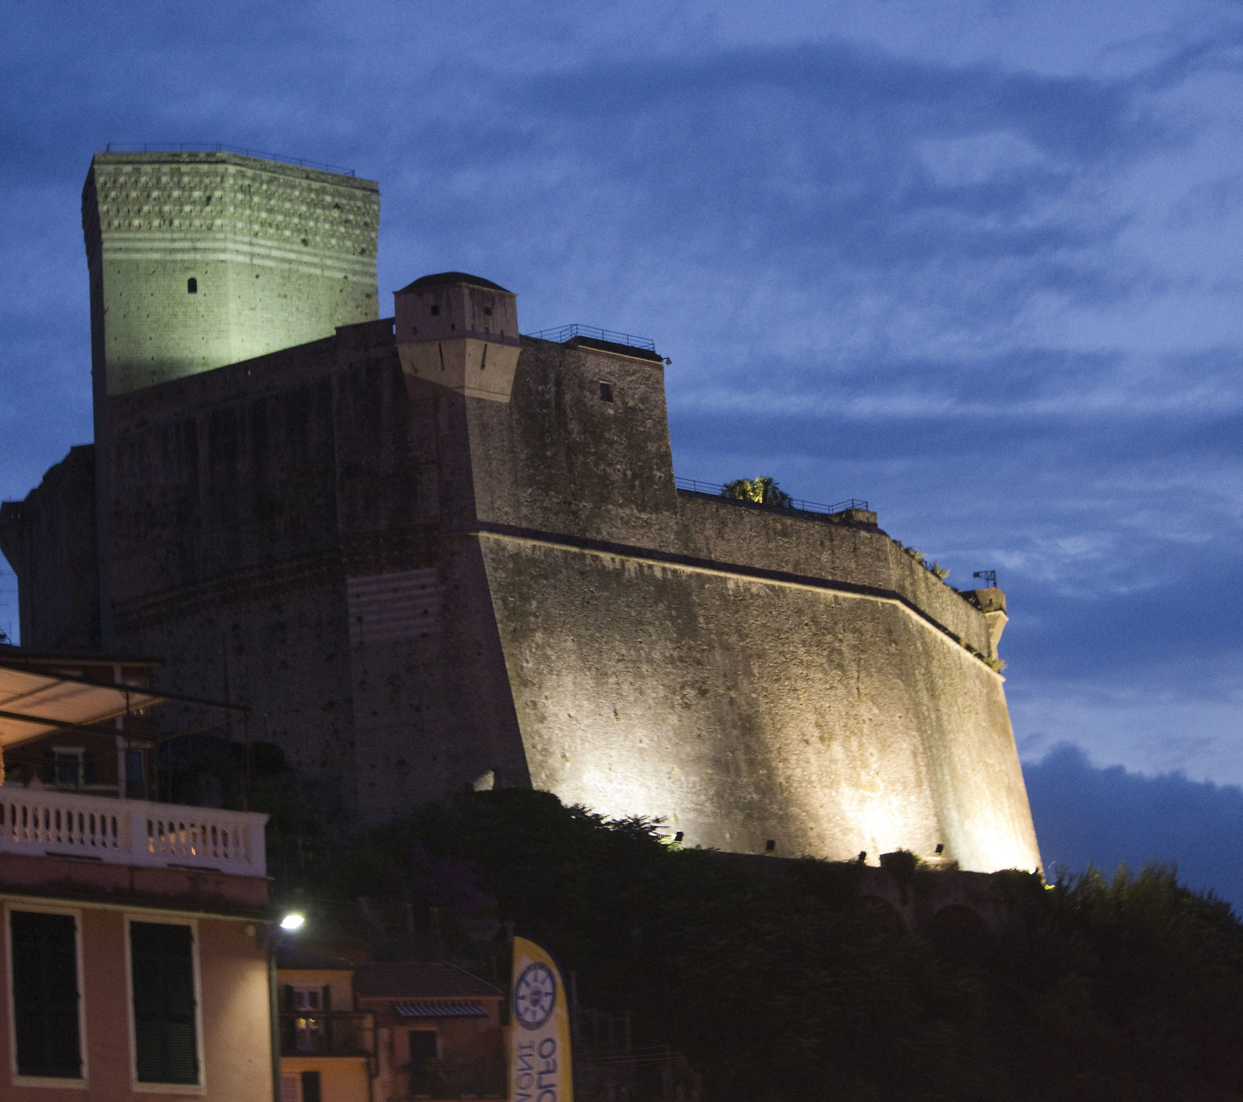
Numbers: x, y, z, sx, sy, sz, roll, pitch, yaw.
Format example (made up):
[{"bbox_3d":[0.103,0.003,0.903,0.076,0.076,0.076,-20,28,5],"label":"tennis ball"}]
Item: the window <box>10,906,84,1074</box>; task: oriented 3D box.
[{"bbox_3d":[-7.879,6.062,51.363,1.032,2.254,0.130,9,-20,-41],"label":"window"}]

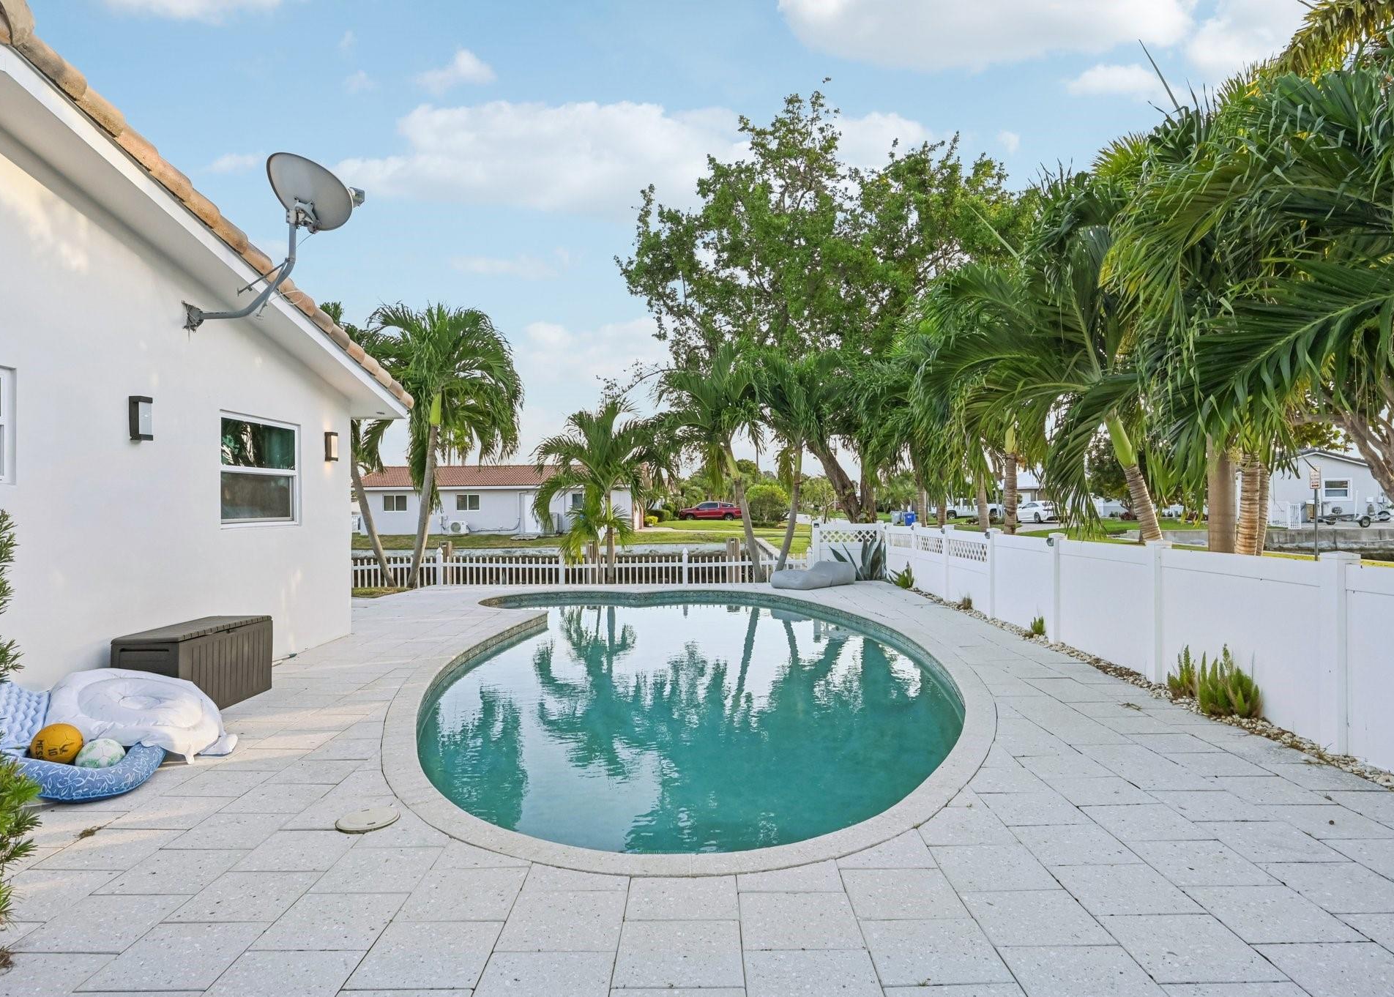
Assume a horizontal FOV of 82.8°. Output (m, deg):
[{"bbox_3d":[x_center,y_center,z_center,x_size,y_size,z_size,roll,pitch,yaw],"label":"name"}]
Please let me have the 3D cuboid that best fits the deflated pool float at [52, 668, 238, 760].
[{"bbox_3d":[-3.200,1.270,4.740,1.080,0.420,0.760,0,0,0],"label":"deflated pool float"}]

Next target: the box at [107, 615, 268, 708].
[{"bbox_3d":[-3.670,1.246,5.840,0.455,0.575,1.150,0,-1,0],"label":"box"}]

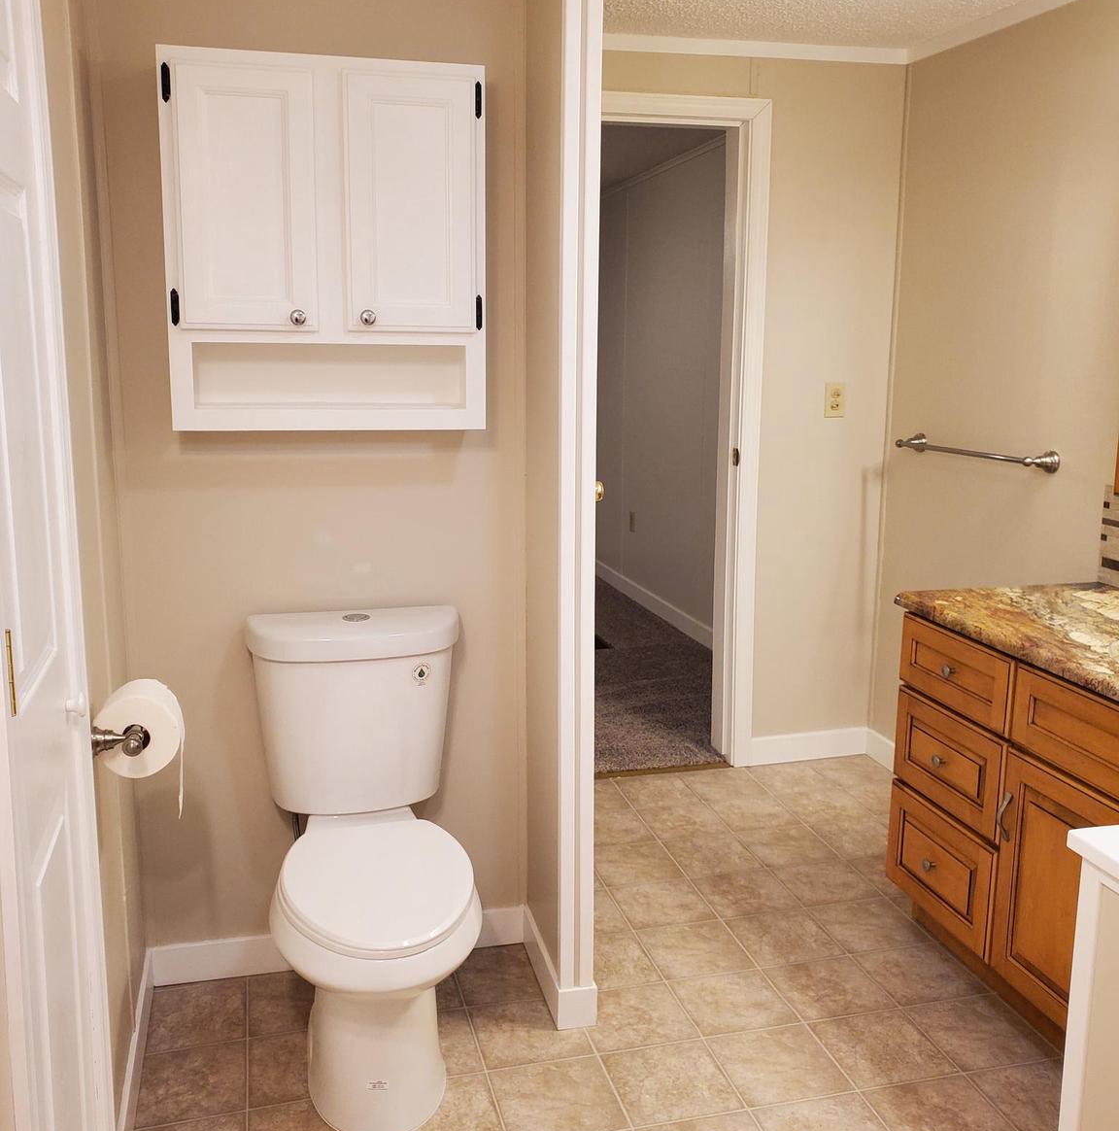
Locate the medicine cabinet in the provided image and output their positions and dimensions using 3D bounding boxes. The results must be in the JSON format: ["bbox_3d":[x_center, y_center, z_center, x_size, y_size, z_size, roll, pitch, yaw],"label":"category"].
[{"bbox_3d":[-0.440,-0.595,2.138,0.572,0.659,0.197,-2,11,-14],"label":"medicine cabinet"}]

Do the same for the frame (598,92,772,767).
[{"bbox_3d":[0.183,-0.354,3.486,0.910,2.092,0.120,-2,11,-14],"label":"frame"}]

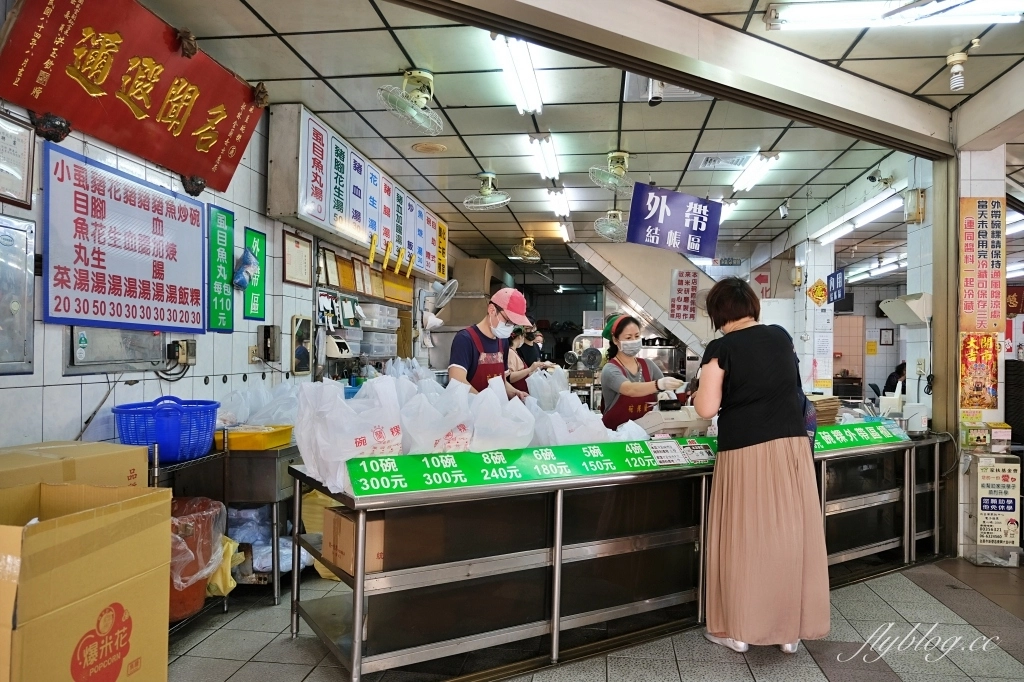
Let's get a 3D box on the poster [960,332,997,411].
[{"bbox_3d":[3.178,0.204,4.640,0.241,0.510,0.010,1,-1,8],"label":"poster"}]

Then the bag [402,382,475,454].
[{"bbox_3d":[-0.314,0.370,2.866,0.260,0.400,0.200,2,-1,-32],"label":"bag"}]

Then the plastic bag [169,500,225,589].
[{"bbox_3d":[-1.590,0.951,3.286,0.410,0.400,0.410,1,-1,8],"label":"plastic bag"}]

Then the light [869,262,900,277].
[{"bbox_3d":[6.369,-1.200,11.614,0.150,0.085,1.200,1,-1,8],"label":"light"}]

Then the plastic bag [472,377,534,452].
[{"bbox_3d":[-0.043,0.369,3.026,0.230,0.420,0.190,2,-1,-32],"label":"plastic bag"}]

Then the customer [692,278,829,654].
[{"bbox_3d":[1.161,0.548,3.187,0.520,1.650,0.470,1,-1,-12],"label":"customer"}]

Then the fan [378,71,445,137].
[{"bbox_3d":[-0.624,-1.452,4.173,0.420,0.400,0.440,1,-1,-7],"label":"fan"}]

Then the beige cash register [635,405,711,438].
[{"bbox_3d":[0.885,0.483,3.846,0.360,0.240,0.290,1,-1,-32],"label":"beige cash register"}]

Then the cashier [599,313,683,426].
[{"bbox_3d":[0.806,0.612,4.287,0.470,1.560,0.420,2,-1,-20],"label":"cashier"}]

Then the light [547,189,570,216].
[{"bbox_3d":[0.539,-1.535,7.699,0.160,0.080,1.200,1,-1,8],"label":"light"}]

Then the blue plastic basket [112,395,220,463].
[{"bbox_3d":[-1.677,0.398,3.314,0.470,0.325,0.480,2,-1,-27],"label":"blue plastic basket"}]

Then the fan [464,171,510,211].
[{"bbox_3d":[-0.220,-1.368,6.326,0.440,0.340,0.430,1,-1,21],"label":"fan"}]

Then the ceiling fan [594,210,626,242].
[{"bbox_3d":[1.192,-1.365,8.138,0.440,0.400,0.420,0,-1,35],"label":"ceiling fan"}]

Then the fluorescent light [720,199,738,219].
[{"bbox_3d":[2.469,-1.494,8.036,0.160,0.080,1.200,1,-1,8],"label":"fluorescent light"}]

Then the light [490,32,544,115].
[{"bbox_3d":[0.048,-1.617,4.155,0.178,0.075,1.200,1,-1,8],"label":"light"}]

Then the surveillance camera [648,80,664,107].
[{"bbox_3d":[0.849,-1.474,4.024,0.085,0.220,0.085,1,-23,7],"label":"surveillance camera"}]

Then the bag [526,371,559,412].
[{"bbox_3d":[0.224,0.384,5.011,0.220,0.380,0.180,2,-1,-32],"label":"bag"}]

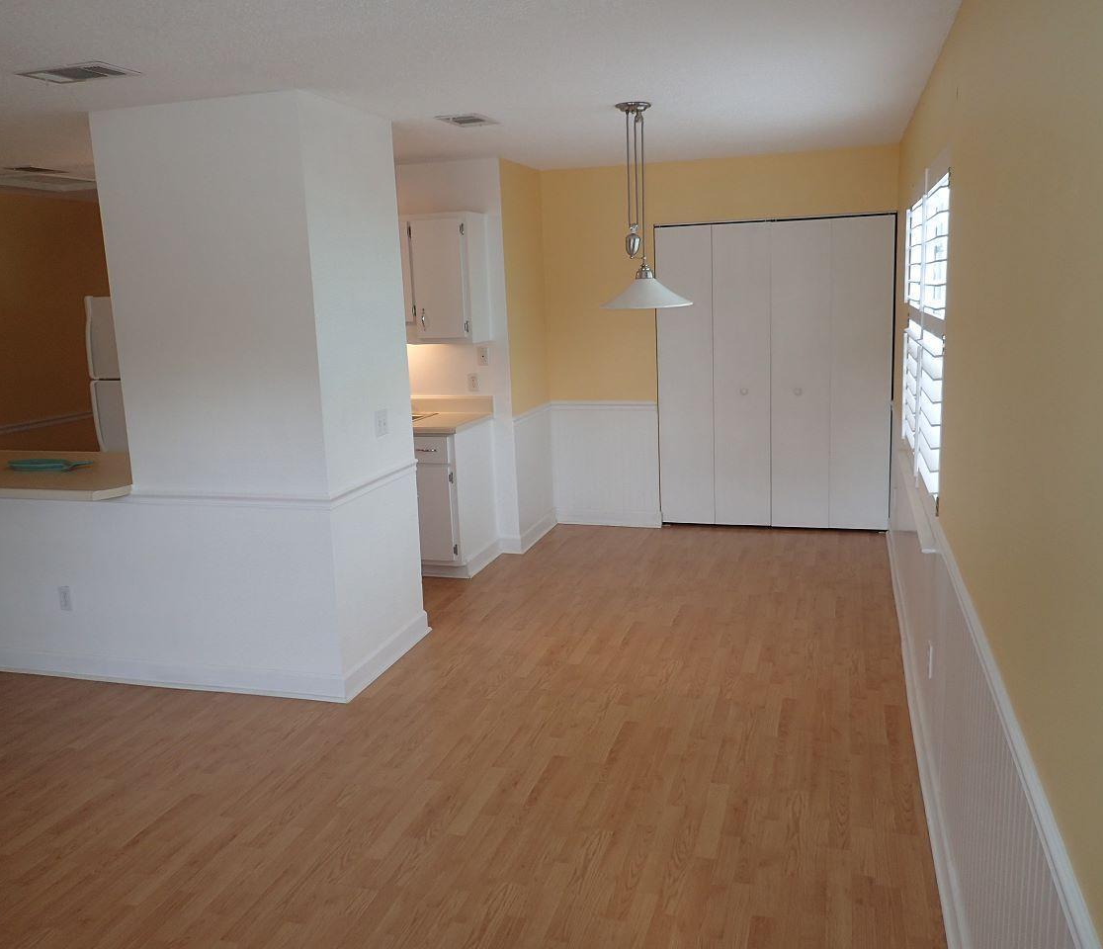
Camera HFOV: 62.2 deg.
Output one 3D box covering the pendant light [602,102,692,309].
[{"bbox_3d":[0.407,-1.179,4.061,0.430,0.875,0.430,1,12,17],"label":"pendant light"}]

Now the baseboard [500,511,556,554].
[{"bbox_3d":[-0.143,0.382,6.274,0.145,0.120,0.800,1,12,17],"label":"baseboard"}]

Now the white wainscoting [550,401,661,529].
[{"bbox_3d":[0.384,-0.071,6.431,0.775,0.905,0.030,1,12,17],"label":"white wainscoting"}]

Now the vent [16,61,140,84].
[{"bbox_3d":[-1.572,-1.329,3.050,0.355,0.020,0.180,1,12,17],"label":"vent"}]

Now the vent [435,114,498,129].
[{"bbox_3d":[-0.380,-1.605,4.165,0.180,0.020,0.300,1,12,17],"label":"vent"}]

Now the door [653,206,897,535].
[{"bbox_3d":[1.435,-0.619,6.003,1.475,2.000,0.045,1,12,17],"label":"door"}]

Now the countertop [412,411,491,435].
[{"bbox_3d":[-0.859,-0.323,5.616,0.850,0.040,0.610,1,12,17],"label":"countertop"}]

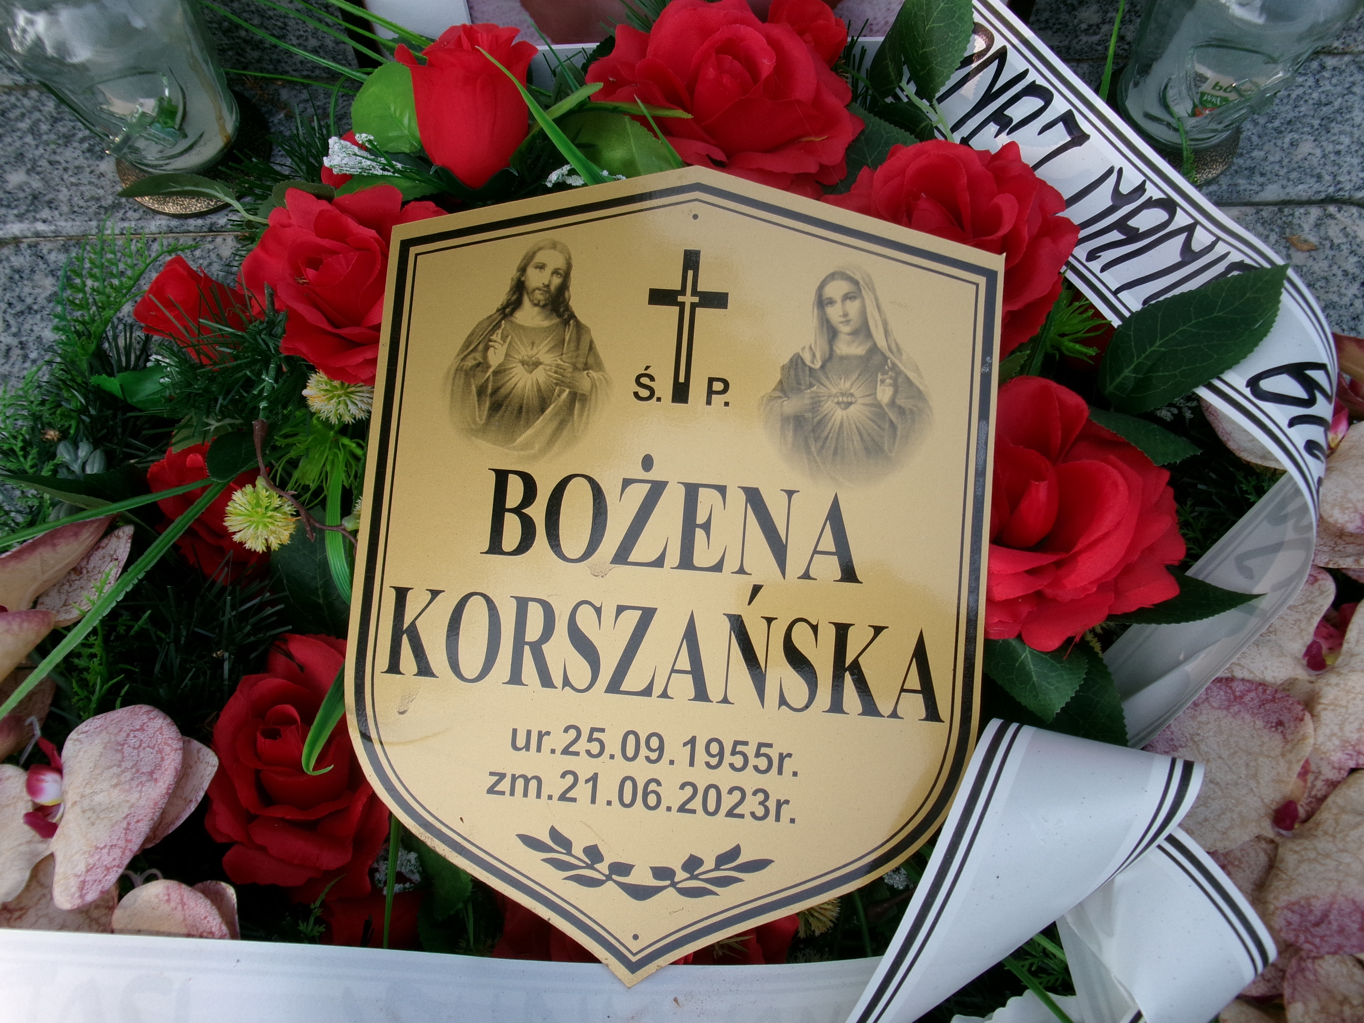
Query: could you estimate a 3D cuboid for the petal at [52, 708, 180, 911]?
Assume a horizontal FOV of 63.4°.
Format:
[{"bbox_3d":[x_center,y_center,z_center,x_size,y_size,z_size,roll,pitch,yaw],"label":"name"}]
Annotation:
[{"bbox_3d":[-0.182,0.095,0.355,0.042,0.018,0.068,22,90,22],"label":"petal"}]

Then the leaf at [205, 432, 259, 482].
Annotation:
[{"bbox_3d":[-0.165,-0.020,0.405,0.025,0.010,0.020,-29,66,-6],"label":"leaf"}]

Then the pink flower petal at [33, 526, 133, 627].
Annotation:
[{"bbox_3d":[-0.234,0.025,0.430,0.028,0.012,0.053,43,82,8],"label":"pink flower petal"}]

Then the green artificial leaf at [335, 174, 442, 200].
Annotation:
[{"bbox_3d":[-0.117,-0.129,0.443,0.048,0.009,0.025,-4,73,-1],"label":"green artificial leaf"}]

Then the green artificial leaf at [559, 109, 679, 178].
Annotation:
[{"bbox_3d":[-0.024,-0.141,0.433,0.048,0.014,0.042,-6,98,1],"label":"green artificial leaf"}]

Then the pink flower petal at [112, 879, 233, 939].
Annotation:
[{"bbox_3d":[-0.190,0.151,0.410,0.045,0.014,0.035,0,72,0],"label":"pink flower petal"}]

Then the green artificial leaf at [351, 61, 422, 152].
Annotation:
[{"bbox_3d":[-0.111,-0.157,0.425,0.034,0.009,0.041,-41,84,-2],"label":"green artificial leaf"}]

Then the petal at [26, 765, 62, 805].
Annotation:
[{"bbox_3d":[-0.209,0.090,0.362,0.014,0.014,0.013,4,37,5],"label":"petal"}]

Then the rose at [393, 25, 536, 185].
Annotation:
[{"bbox_3d":[-0.080,-0.150,0.410,0.051,0.056,0.051,6,39,-4],"label":"rose"}]

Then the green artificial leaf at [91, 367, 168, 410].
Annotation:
[{"bbox_3d":[-0.219,-0.048,0.440,0.038,0.011,0.024,13,59,7],"label":"green artificial leaf"}]

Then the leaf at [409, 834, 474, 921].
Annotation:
[{"bbox_3d":[-0.084,0.126,0.385,0.027,0.010,0.039,-14,96,7],"label":"leaf"}]

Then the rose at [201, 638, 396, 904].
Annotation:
[{"bbox_3d":[-0.148,0.100,0.430,0.081,0.060,0.100,-3,75,8],"label":"rose"}]

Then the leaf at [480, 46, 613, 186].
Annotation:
[{"bbox_3d":[-0.050,-0.144,0.403,0.011,0.010,0.077,-45,108,-8],"label":"leaf"}]

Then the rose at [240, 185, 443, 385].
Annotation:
[{"bbox_3d":[-0.140,-0.092,0.445,0.085,0.055,0.083,-3,72,11],"label":"rose"}]

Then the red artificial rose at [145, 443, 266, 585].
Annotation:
[{"bbox_3d":[-0.183,0.001,0.425,0.049,0.037,0.053,-2,69,5],"label":"red artificial rose"}]

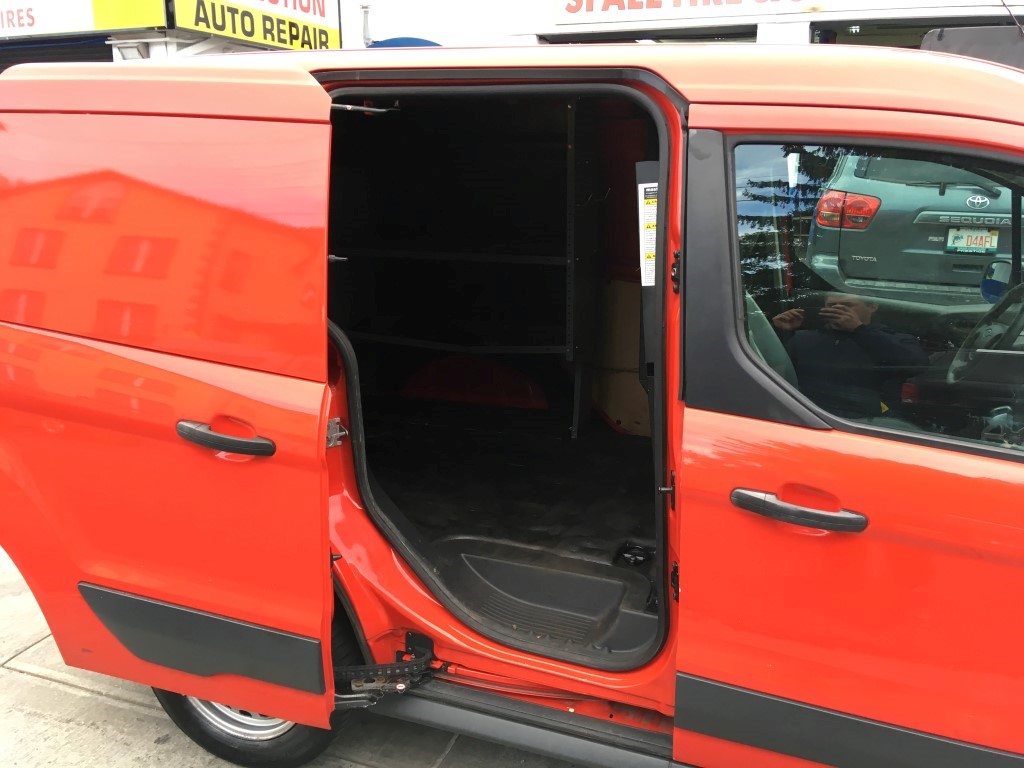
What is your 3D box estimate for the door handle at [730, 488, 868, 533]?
[{"bbox_3d":[0.522,0.230,1.567,0.238,0.036,0.047,8,18,17],"label":"door handle"}]

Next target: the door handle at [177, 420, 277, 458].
[{"bbox_3d":[-0.600,0.113,1.774,0.238,0.036,0.047,8,18,17],"label":"door handle"}]

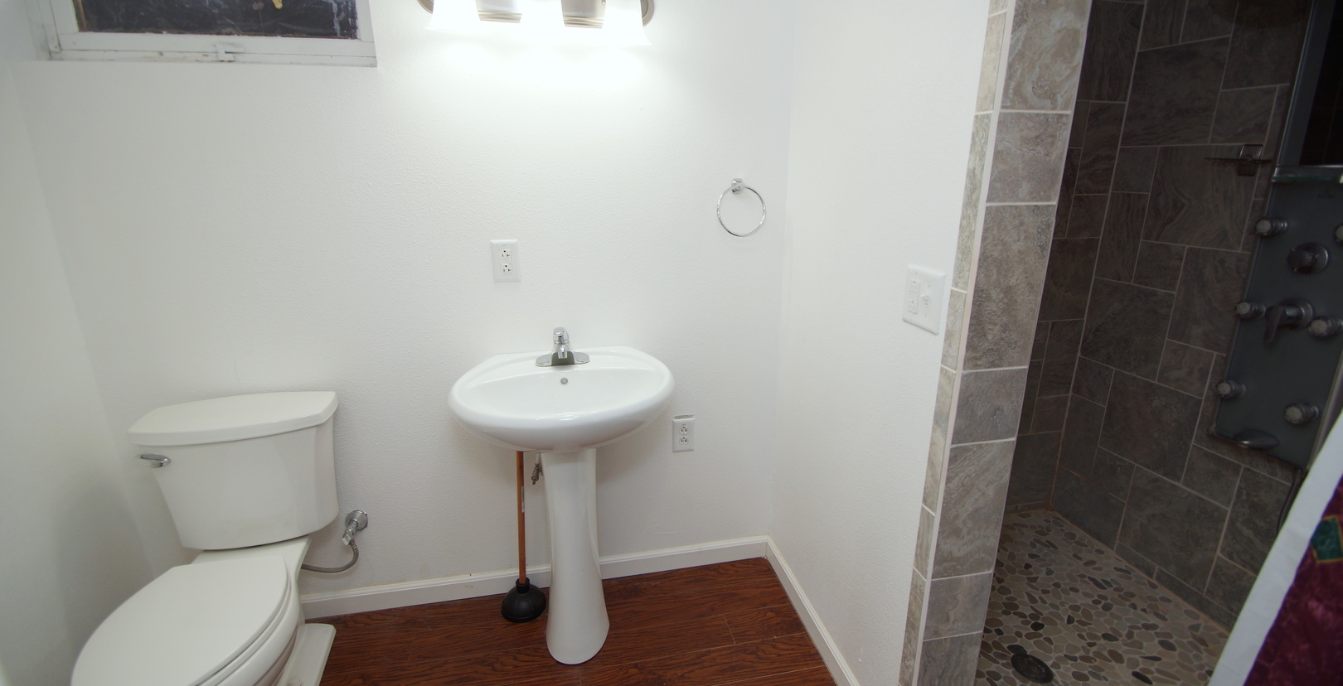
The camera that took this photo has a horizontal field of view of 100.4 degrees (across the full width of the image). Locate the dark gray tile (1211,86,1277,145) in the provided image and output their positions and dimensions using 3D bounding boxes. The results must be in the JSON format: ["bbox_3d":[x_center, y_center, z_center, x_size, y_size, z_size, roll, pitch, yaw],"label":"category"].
[{"bbox_3d":[1.631,-0.643,1.595,0.010,0.147,0.146,-3,16,-11],"label":"dark gray tile"}]

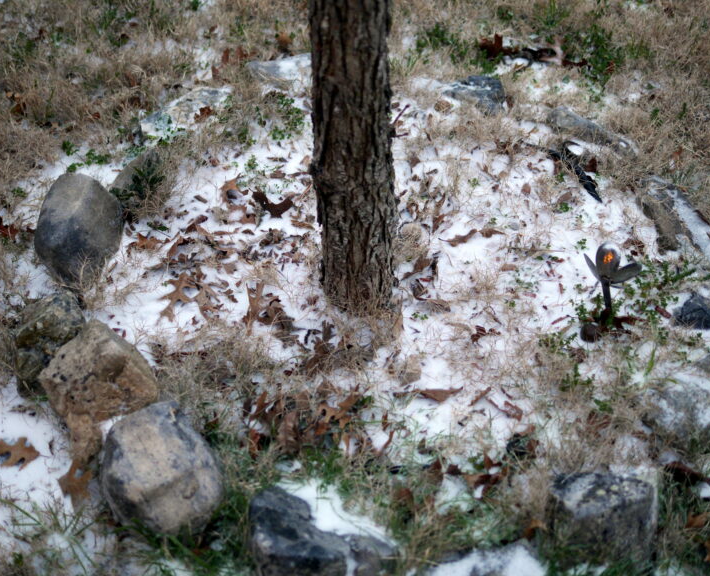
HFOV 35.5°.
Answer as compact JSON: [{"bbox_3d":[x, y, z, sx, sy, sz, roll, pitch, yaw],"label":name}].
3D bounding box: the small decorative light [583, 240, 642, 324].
[{"bbox_3d":[0.541,-0.013,2.329,0.120,0.201,0.100,4,40,13],"label":"small decorative light"}]

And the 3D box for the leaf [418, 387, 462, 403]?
[{"bbox_3d":[0.168,0.211,2.203,0.085,0.017,0.032,-4,40,-3],"label":"leaf"}]

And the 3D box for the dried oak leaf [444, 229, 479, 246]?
[{"bbox_3d":[0.250,-0.119,2.603,0.080,0.015,0.030,-14,41,-15],"label":"dried oak leaf"}]

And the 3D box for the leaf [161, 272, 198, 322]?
[{"bbox_3d":[-0.381,0.017,2.396,0.085,0.020,0.130,0,44,0],"label":"leaf"}]

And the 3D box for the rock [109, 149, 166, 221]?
[{"bbox_3d":[-0.528,-0.252,2.692,0.145,0.140,0.140,-7,40,-7],"label":"rock"}]

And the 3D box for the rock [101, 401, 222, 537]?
[{"bbox_3d":[-0.344,0.319,1.972,0.195,0.170,0.195,-7,40,-7],"label":"rock"}]

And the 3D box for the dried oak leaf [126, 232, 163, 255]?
[{"bbox_3d":[-0.492,-0.104,2.595,0.082,0.025,0.052,-7,40,-7],"label":"dried oak leaf"}]

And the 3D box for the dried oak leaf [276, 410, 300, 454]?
[{"bbox_3d":[-0.128,0.275,2.114,0.044,0.040,0.078,-1,39,1],"label":"dried oak leaf"}]

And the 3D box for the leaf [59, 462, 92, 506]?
[{"bbox_3d":[-0.512,0.355,2.028,0.065,0.030,0.085,0,44,0],"label":"leaf"}]

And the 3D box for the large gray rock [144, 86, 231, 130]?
[{"bbox_3d":[-0.433,-0.466,2.874,0.240,0.080,0.140,-11,45,-11],"label":"large gray rock"}]

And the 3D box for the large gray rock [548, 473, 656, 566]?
[{"bbox_3d":[0.420,0.396,1.903,0.155,0.115,0.110,-12,41,-13],"label":"large gray rock"}]

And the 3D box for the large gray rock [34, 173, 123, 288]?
[{"bbox_3d":[-0.618,-0.130,2.487,0.185,0.215,0.180,-8,40,-9],"label":"large gray rock"}]

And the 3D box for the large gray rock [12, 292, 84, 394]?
[{"bbox_3d":[-0.620,0.110,2.242,0.150,0.140,0.200,-7,44,-7],"label":"large gray rock"}]

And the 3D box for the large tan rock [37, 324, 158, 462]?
[{"bbox_3d":[-0.487,0.197,2.124,0.210,0.180,0.260,7,44,7],"label":"large tan rock"}]

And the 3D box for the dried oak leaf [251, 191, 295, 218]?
[{"bbox_3d":[-0.194,-0.197,2.610,0.097,0.030,0.075,7,44,7],"label":"dried oak leaf"}]

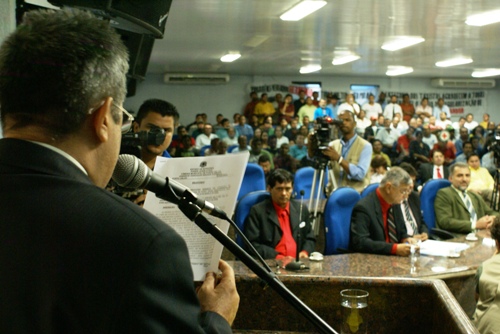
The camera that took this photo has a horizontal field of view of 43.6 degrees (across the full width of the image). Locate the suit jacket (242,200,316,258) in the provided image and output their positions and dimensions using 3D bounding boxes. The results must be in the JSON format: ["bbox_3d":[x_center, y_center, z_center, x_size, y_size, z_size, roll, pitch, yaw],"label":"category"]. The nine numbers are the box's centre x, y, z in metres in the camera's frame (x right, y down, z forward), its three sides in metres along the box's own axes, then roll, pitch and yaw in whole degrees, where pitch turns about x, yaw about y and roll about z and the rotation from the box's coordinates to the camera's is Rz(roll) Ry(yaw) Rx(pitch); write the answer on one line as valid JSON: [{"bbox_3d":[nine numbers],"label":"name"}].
[{"bbox_3d":[0.190,0.460,3.900,0.480,0.560,0.360,0,2,-14],"label":"suit jacket"}]

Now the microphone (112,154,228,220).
[{"bbox_3d":[-0.125,0.041,1.000,0.213,0.053,0.055,27,-3,-20],"label":"microphone"}]

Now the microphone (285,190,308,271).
[{"bbox_3d":[0.258,0.340,3.400,0.110,0.420,0.130,-1,2,-34],"label":"microphone"}]

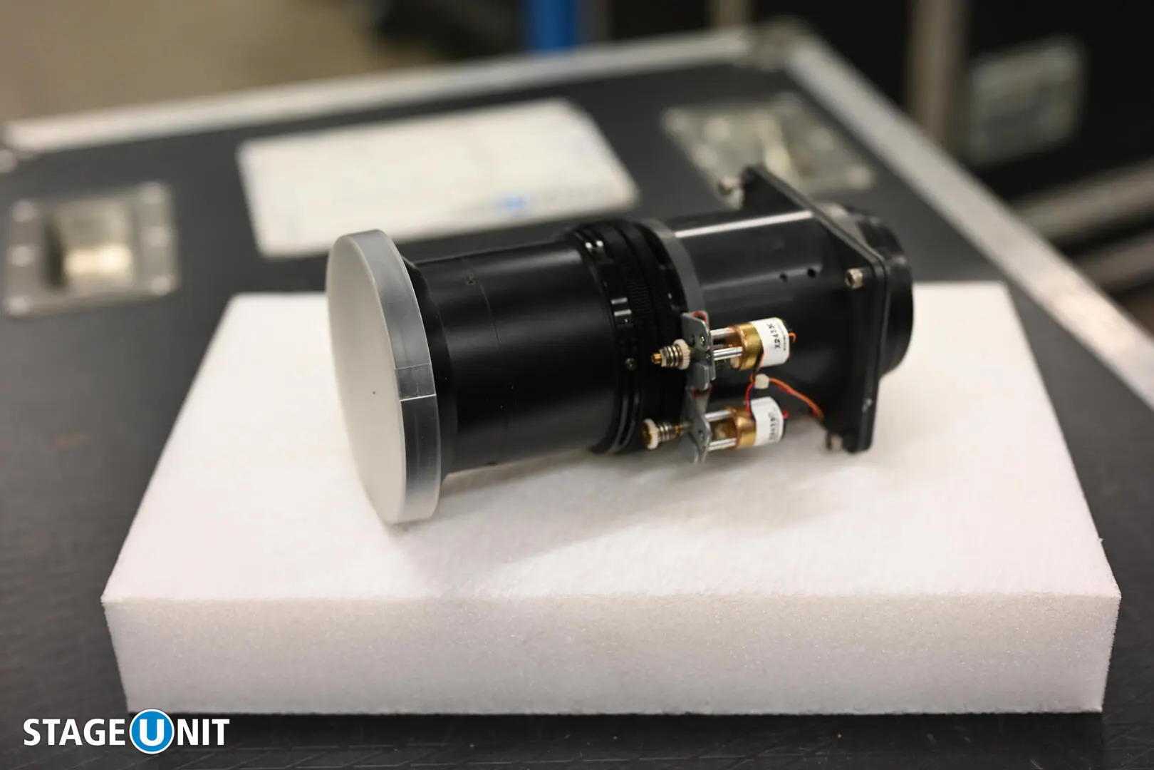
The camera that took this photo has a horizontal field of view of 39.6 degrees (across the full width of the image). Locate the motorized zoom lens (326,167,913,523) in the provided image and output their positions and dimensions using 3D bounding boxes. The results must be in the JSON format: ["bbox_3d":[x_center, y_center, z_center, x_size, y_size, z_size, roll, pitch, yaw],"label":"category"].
[{"bbox_3d":[0.028,-0.028,0.831,0.287,0.143,0.147,-11,33,-20],"label":"motorized zoom lens"}]

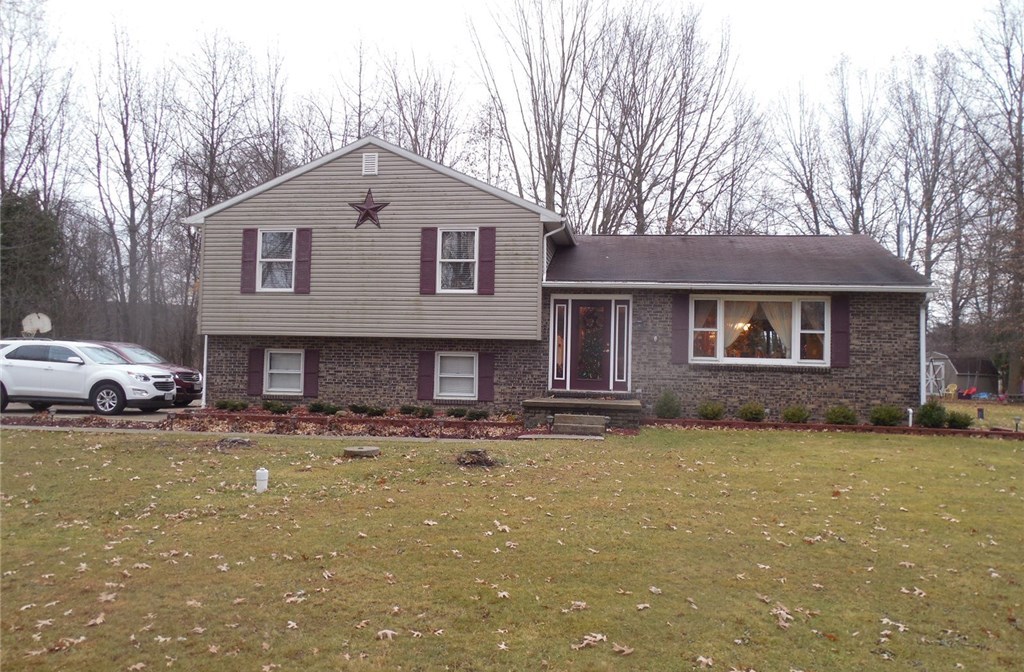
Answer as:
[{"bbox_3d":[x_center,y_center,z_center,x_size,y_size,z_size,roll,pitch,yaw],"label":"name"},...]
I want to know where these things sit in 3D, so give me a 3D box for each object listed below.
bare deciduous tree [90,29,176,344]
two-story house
[{"bbox_3d":[-20.753,-7.181,40.547,4.630,19.850,4.490,1,-3,9],"label":"bare deciduous tree"},{"bbox_3d":[1.048,-1.061,19.933,16.050,6.120,8.400,1,-3,9],"label":"two-story house"}]

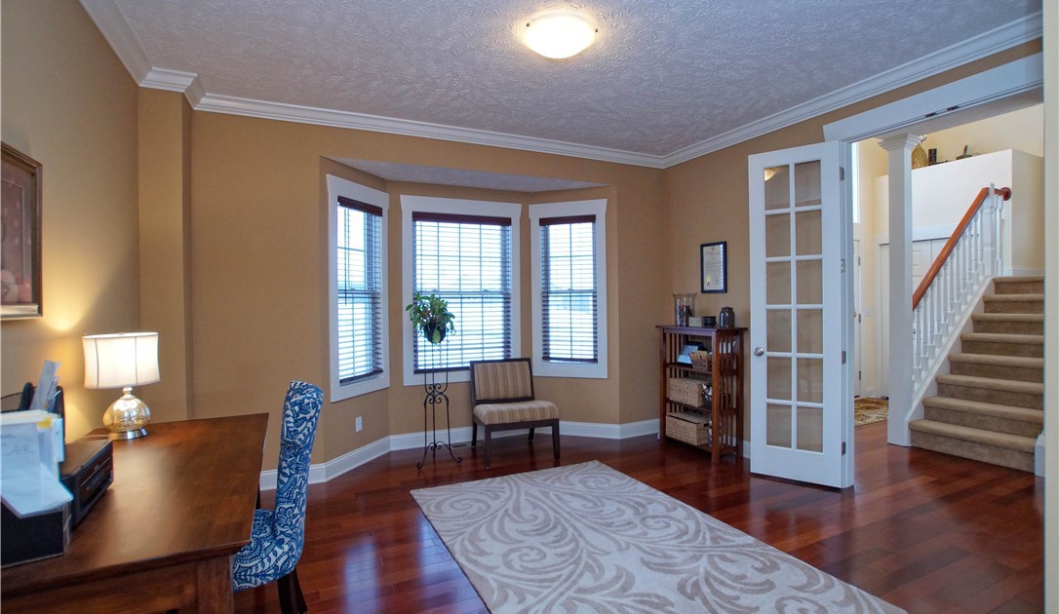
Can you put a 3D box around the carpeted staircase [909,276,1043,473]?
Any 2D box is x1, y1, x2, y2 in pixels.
[{"bbox_3d":[4.382,0.471,4.251,1.740,1.550,0.820,-1,1,-26],"label":"carpeted staircase"}]

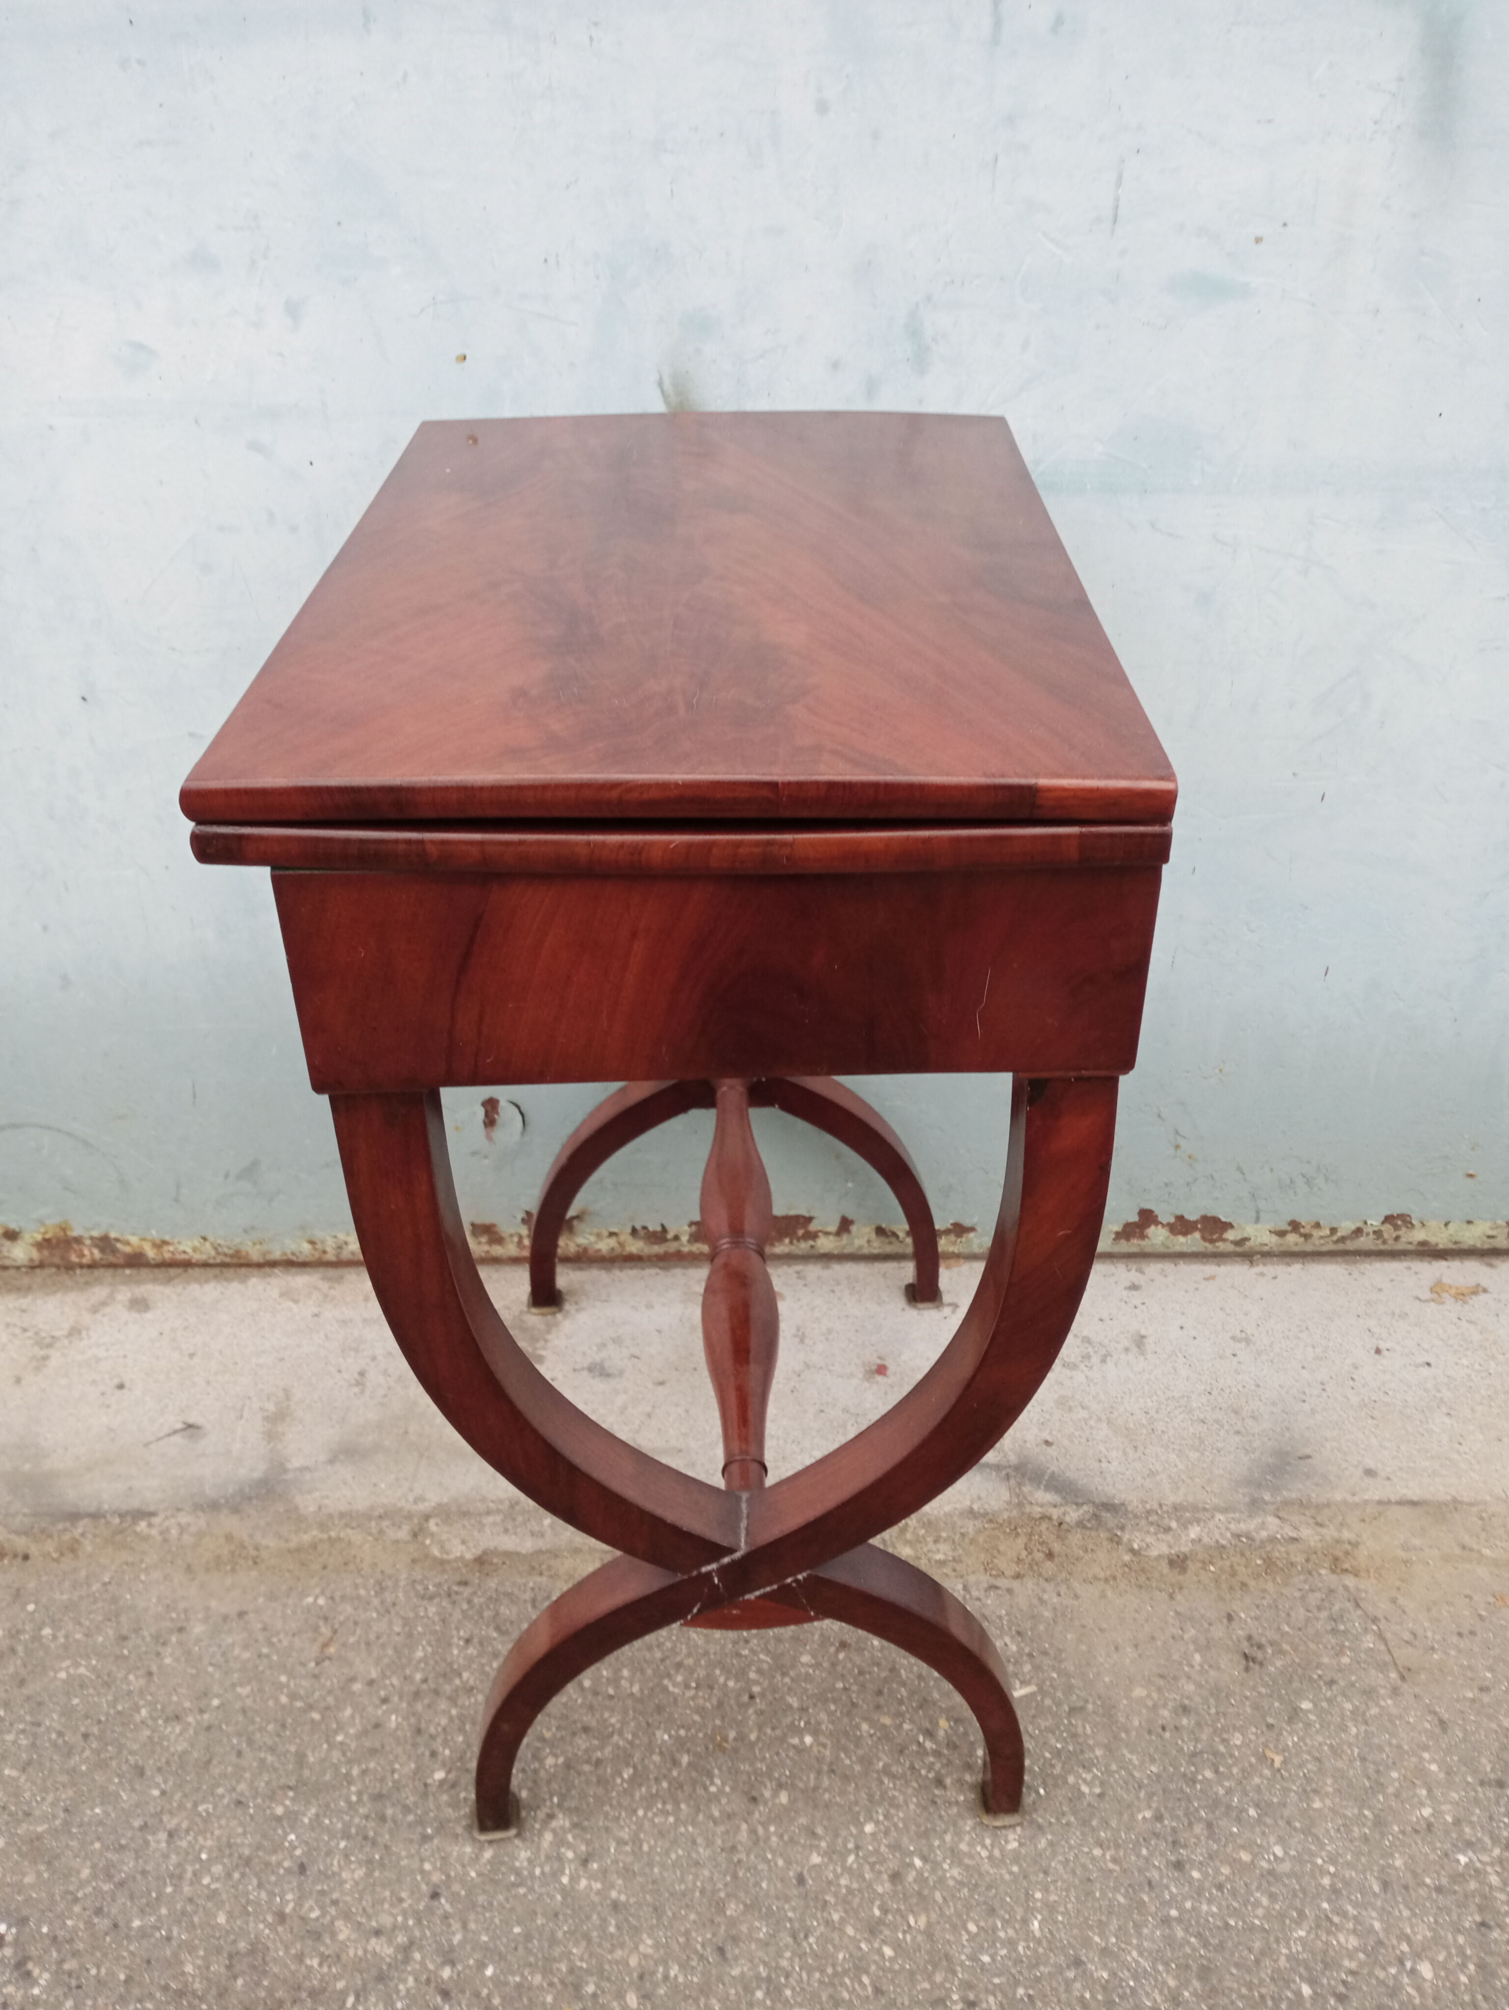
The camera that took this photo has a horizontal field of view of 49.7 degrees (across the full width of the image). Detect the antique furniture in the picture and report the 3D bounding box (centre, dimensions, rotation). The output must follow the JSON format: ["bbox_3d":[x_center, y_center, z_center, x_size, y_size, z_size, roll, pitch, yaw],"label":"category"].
[{"bbox_3d":[-0.025,0.079,1.071,0.395,0.765,0.555,-1,34,0],"label":"antique furniture"}]

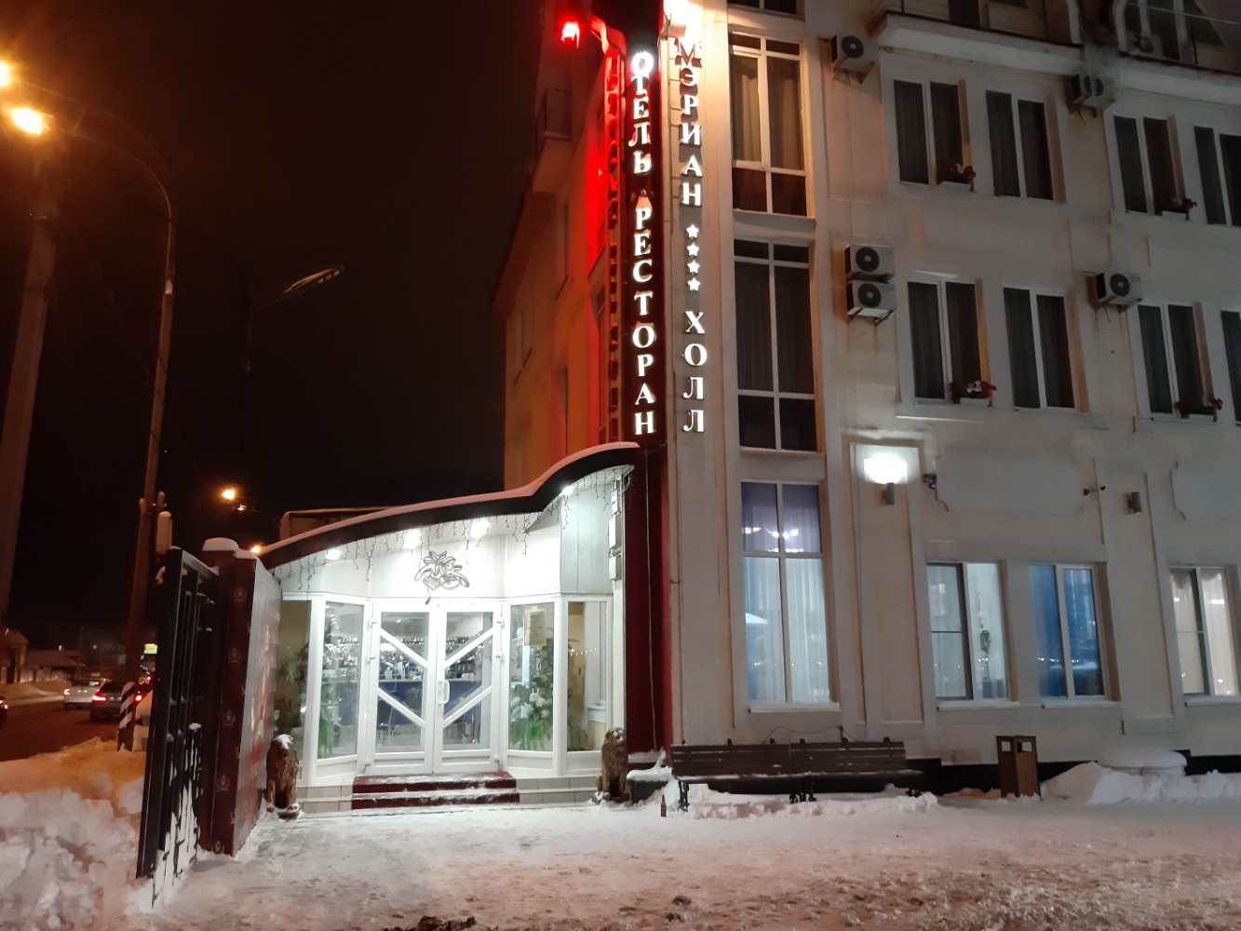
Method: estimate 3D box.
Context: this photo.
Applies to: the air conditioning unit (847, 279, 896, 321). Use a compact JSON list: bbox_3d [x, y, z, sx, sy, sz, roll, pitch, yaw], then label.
[{"bbox_3d":[3.581,-2.376,13.862,0.677,0.410,0.240,3,-12,-14],"label":"air conditioning unit"}]

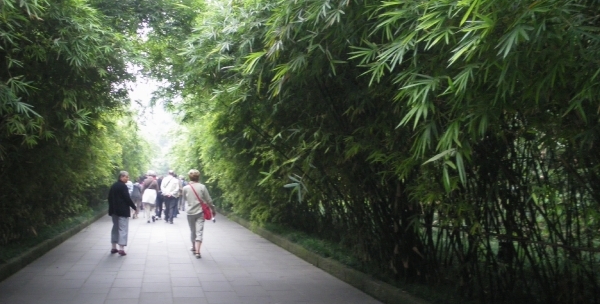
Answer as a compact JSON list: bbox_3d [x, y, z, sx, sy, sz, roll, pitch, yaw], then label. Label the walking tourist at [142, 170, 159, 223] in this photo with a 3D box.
[{"bbox_3d":[-4.857,1.464,20.300,0.540,1.690,0.480,1,-2,-13],"label":"walking tourist"}]

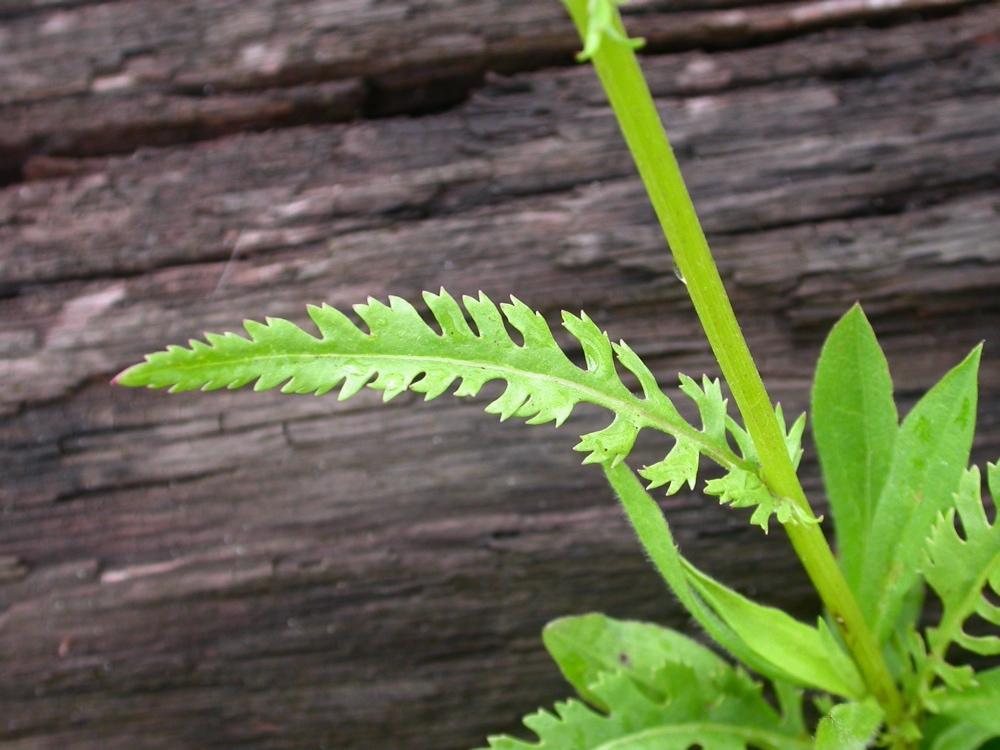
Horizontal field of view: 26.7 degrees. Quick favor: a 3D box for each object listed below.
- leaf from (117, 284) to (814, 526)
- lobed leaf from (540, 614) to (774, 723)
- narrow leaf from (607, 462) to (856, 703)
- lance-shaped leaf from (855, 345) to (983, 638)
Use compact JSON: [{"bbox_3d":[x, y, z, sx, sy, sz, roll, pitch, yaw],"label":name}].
[{"bbox_3d":[-0.005,0.003,0.262,0.087,0.011,0.023,10,56,-6],"label":"leaf"},{"bbox_3d":[0.021,0.039,0.277,0.034,0.008,0.015,24,50,-6],"label":"lobed leaf"},{"bbox_3d":[0.030,0.026,0.268,0.010,0.045,0.012,-36,14,53],"label":"narrow leaf"},{"bbox_3d":[0.056,0.016,0.277,0.011,0.041,0.006,17,-7,11],"label":"lance-shaped leaf"}]

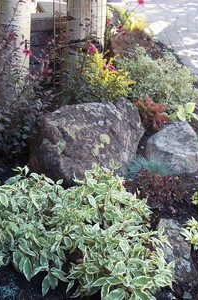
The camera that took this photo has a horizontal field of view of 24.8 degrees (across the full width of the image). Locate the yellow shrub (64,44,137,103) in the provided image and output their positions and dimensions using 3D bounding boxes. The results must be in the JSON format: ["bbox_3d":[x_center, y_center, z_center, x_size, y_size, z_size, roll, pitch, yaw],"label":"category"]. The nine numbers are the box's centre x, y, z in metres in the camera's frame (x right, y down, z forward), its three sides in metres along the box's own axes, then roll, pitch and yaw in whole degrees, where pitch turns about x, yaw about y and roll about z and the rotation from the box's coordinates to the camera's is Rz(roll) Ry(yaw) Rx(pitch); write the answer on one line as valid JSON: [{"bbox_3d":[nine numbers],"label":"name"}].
[{"bbox_3d":[0.004,-0.607,3.996,0.631,0.627,0.568,1,22,0],"label":"yellow shrub"}]

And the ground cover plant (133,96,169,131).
[{"bbox_3d":[0.452,-0.311,3.888,0.306,0.286,0.275,4,22,6],"label":"ground cover plant"}]

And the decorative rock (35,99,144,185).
[{"bbox_3d":[-0.073,-0.055,3.008,0.741,0.548,0.556,1,22,-1],"label":"decorative rock"}]

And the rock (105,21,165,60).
[{"bbox_3d":[0.502,-1.354,5.980,0.801,0.509,0.600,3,22,4],"label":"rock"}]

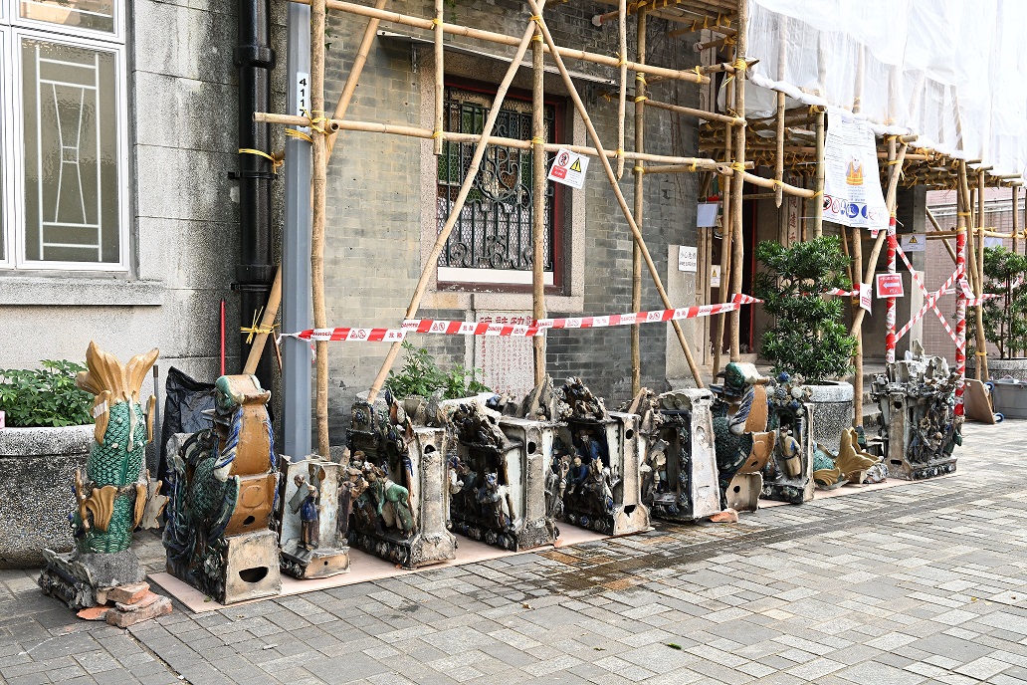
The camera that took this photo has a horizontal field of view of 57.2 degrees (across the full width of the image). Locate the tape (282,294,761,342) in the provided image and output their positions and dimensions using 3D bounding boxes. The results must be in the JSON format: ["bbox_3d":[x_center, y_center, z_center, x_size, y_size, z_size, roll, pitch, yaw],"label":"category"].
[{"bbox_3d":[0.308,-0.177,5.990,3.610,0.310,0.140,-1,2,-32],"label":"tape"}]

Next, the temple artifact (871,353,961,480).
[{"bbox_3d":[2.836,0.508,6.603,0.720,0.817,0.325,-1,2,-37],"label":"temple artifact"}]

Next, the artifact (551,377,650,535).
[{"bbox_3d":[0.423,0.557,4.755,0.273,0.693,0.493,-1,2,-34],"label":"artifact"}]

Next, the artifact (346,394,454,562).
[{"bbox_3d":[-0.507,0.568,4.173,0.273,0.698,0.535,-1,2,-38],"label":"artifact"}]

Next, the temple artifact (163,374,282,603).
[{"bbox_3d":[-1.128,0.523,3.654,0.273,0.814,0.609,-1,2,-38],"label":"temple artifact"}]

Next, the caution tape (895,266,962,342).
[{"bbox_3d":[3.796,-0.350,8.600,0.680,0.730,0.060,1,2,14],"label":"caution tape"}]

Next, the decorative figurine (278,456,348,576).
[{"bbox_3d":[-0.886,0.735,4.035,0.243,0.446,0.406,-1,2,-37],"label":"decorative figurine"}]

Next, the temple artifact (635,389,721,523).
[{"bbox_3d":[0.918,0.599,5.230,0.304,0.680,0.457,-1,2,-37],"label":"temple artifact"}]

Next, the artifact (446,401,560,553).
[{"bbox_3d":[-0.064,0.622,4.611,0.325,0.654,0.588,-1,2,-37],"label":"artifact"}]

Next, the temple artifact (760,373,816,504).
[{"bbox_3d":[1.645,0.565,5.665,0.243,0.735,0.345,-1,2,-37],"label":"temple artifact"}]

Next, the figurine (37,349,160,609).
[{"bbox_3d":[-1.602,0.485,3.651,0.380,0.959,0.416,-1,2,-37],"label":"figurine"}]

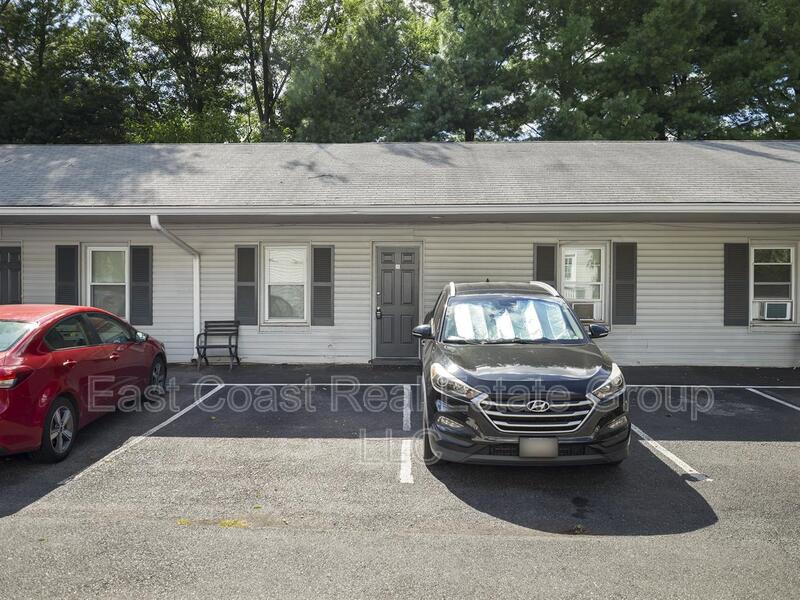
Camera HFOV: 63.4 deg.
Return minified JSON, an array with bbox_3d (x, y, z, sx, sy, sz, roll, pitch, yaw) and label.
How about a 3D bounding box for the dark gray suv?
[{"bbox_3d":[1.185,0.665,7.440,1.900,1.650,4.475,0,3,2],"label":"dark gray suv"}]

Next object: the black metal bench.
[{"bbox_3d":[-3.150,0.790,11.250,0.610,0.790,0.610,0,2,0],"label":"black metal bench"}]

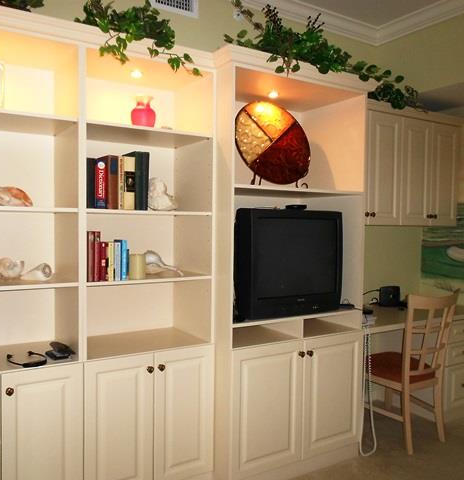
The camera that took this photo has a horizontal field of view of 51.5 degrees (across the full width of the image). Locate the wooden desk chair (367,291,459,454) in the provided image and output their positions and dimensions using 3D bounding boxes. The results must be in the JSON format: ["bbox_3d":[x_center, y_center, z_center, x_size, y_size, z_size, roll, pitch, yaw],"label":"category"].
[{"bbox_3d":[1.089,0.794,3.114,0.502,0.986,0.512,-1,3,-32],"label":"wooden desk chair"}]

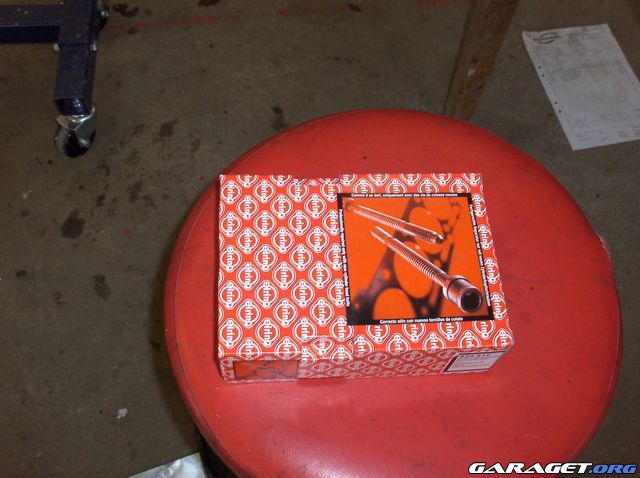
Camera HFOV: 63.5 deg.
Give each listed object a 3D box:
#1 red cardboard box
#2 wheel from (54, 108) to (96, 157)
[{"bbox_3d":[0.027,0.026,0.389,0.195,0.062,0.136,-1,64,-4],"label":"red cardboard box"},{"bbox_3d":[-0.421,-0.182,0.895,0.047,0.080,0.071,28,66,10],"label":"wheel"}]

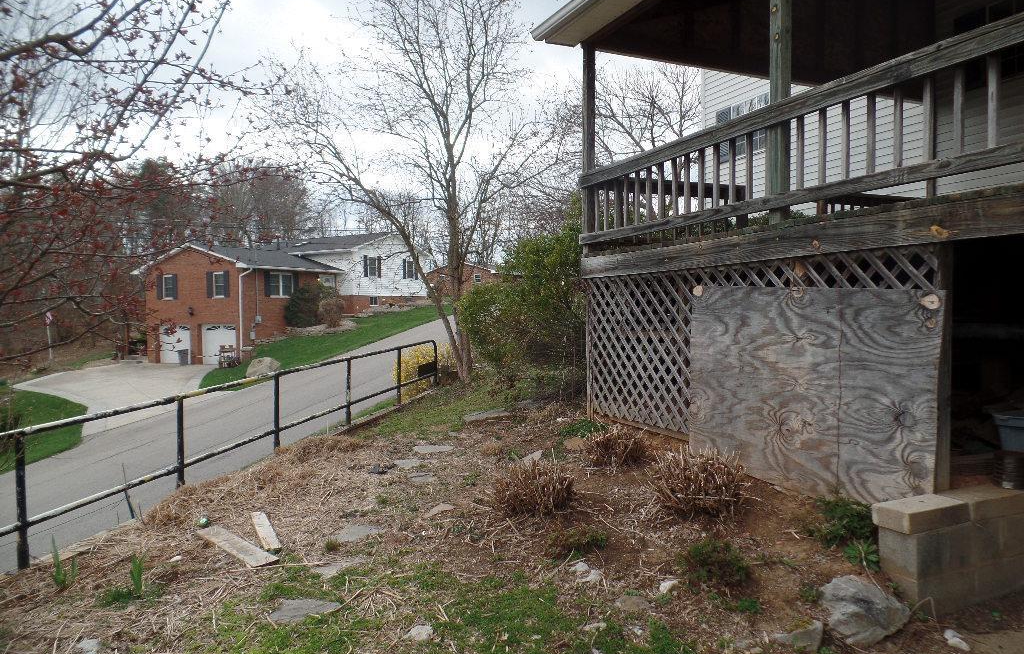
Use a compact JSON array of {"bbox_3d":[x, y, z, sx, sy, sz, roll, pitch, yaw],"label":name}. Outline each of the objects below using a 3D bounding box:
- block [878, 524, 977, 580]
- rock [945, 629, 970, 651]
[{"bbox_3d":[1.946,1.013,3.185,0.390,0.200,0.195,-1,2,-21],"label":"block"},{"bbox_3d":[1.886,1.327,2.880,0.085,0.050,0.075,-1,2,-14],"label":"rock"}]

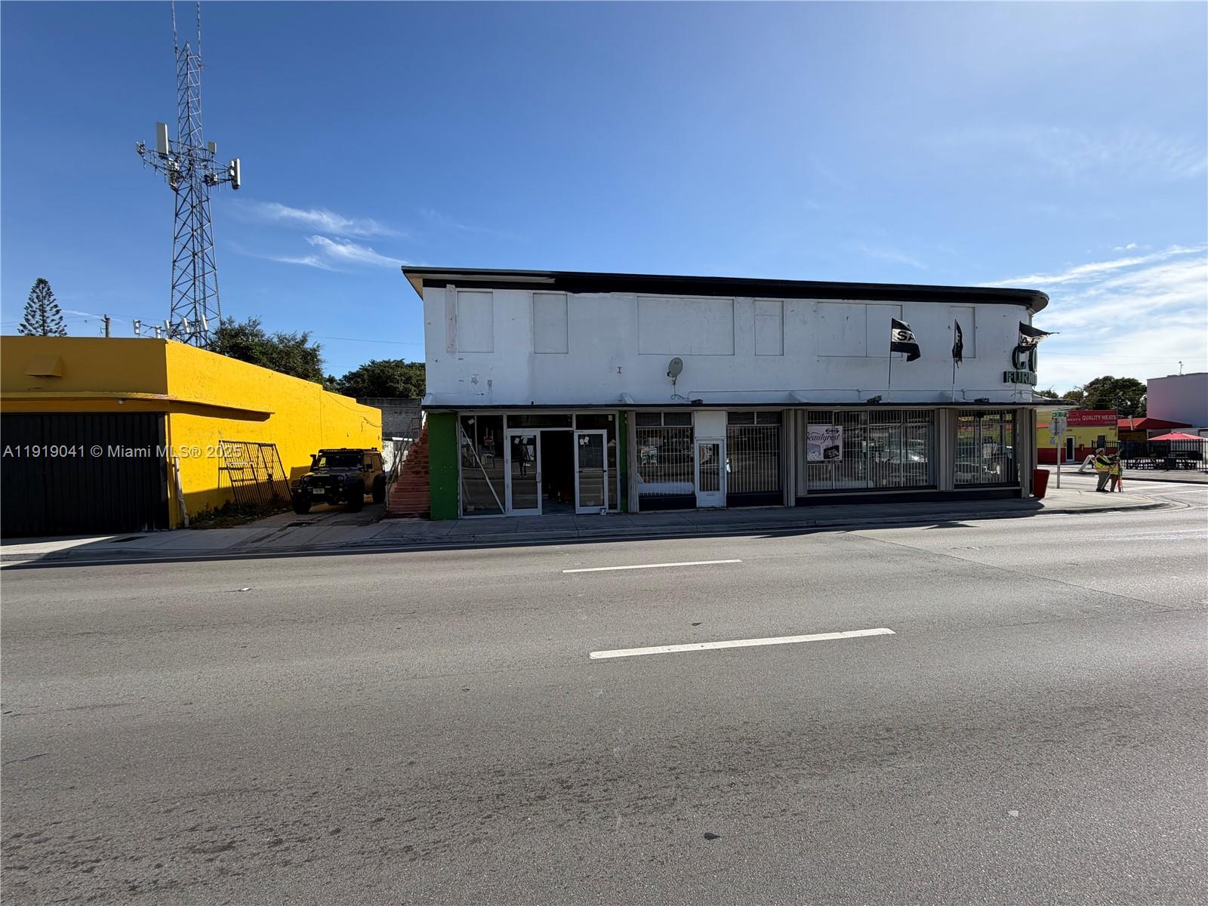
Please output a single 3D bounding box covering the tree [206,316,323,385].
[{"bbox_3d":[-21.945,-3.532,32.087,8.000,10.555,8.000,-1,1,-9],"label":"tree"}]

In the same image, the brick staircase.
[{"bbox_3d":[-5.993,0.121,17.052,1.400,3.200,6.000,-1,1,-9],"label":"brick staircase"}]

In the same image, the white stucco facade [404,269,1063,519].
[{"bbox_3d":[3.909,-1.744,20.849,20.020,6.463,14.800,-1,1,-9],"label":"white stucco facade"}]

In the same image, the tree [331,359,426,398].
[{"bbox_3d":[-19.477,-3.331,43.080,9.500,9.704,9.500,-1,1,-9],"label":"tree"}]

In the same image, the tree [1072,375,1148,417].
[{"bbox_3d":[51.885,-3.847,50.067,9.000,8.052,9.000,-1,1,-9],"label":"tree"}]

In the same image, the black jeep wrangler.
[{"bbox_3d":[-8.513,0.829,15.874,1.950,1.930,4.100,-1,1,-9],"label":"black jeep wrangler"}]

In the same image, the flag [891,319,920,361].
[{"bbox_3d":[8.541,-3.208,13.839,0.800,1.120,0.350,-1,1,-9],"label":"flag"}]

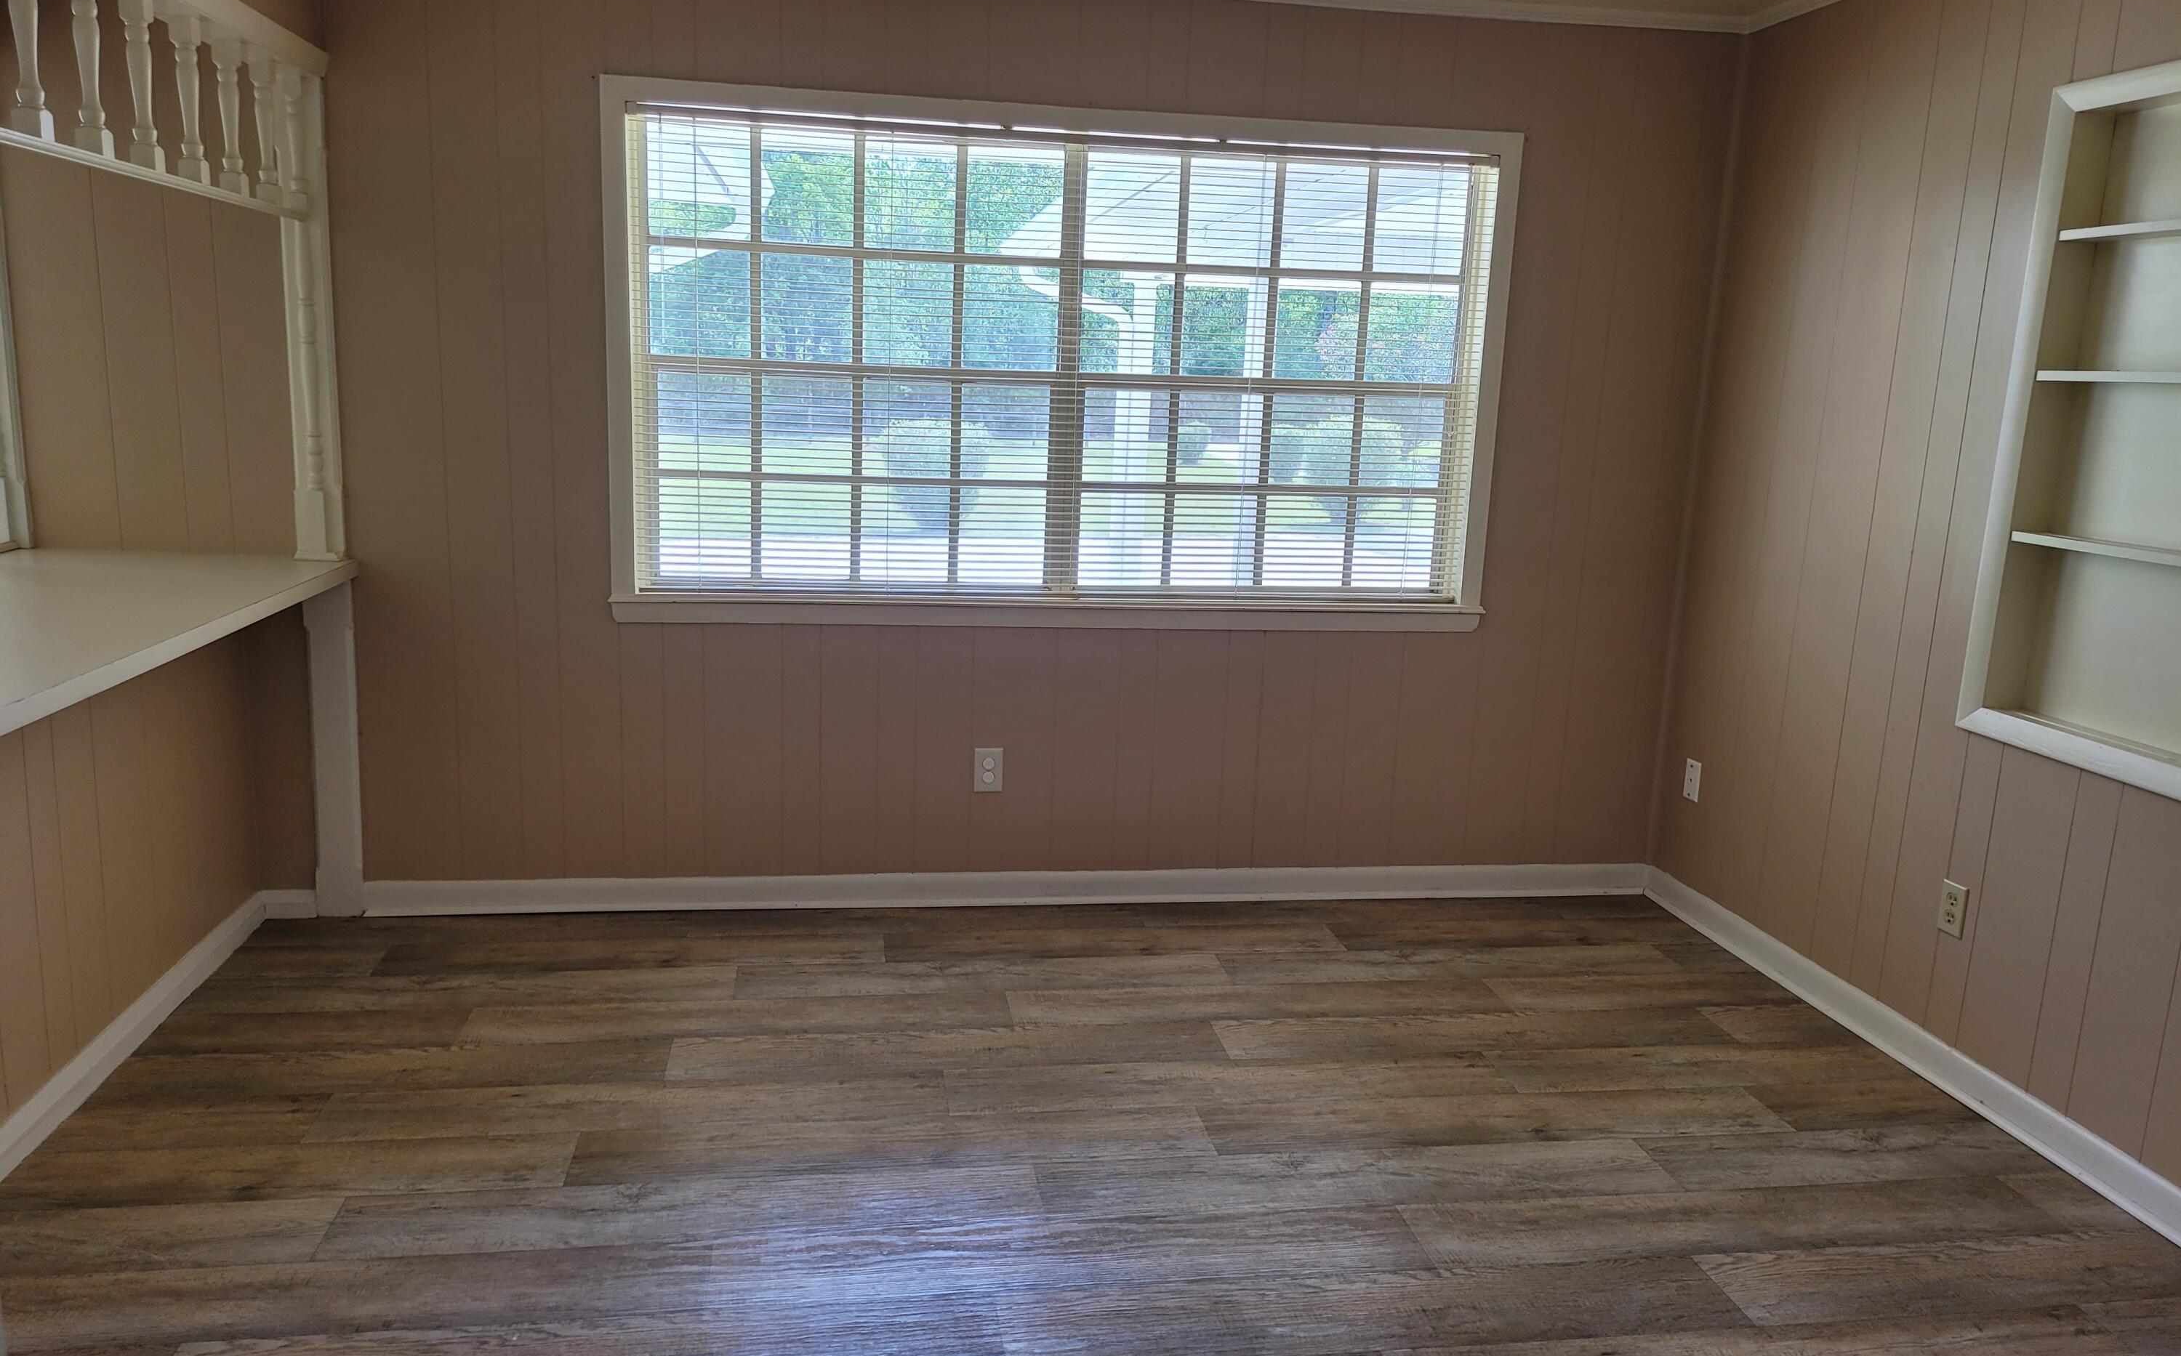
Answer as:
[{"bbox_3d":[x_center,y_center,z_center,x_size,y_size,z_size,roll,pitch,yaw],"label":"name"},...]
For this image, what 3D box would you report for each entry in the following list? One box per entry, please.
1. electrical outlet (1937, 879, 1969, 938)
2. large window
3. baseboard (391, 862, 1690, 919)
[{"bbox_3d":[1.847,0.497,3.504,0.008,0.113,0.071,0,11,-9],"label":"electrical outlet"},{"bbox_3d":[-0.050,-0.801,4.275,2.225,1.204,0.035,0,11,-9],"label":"large window"},{"bbox_3d":[-0.120,0.581,4.503,3.552,0.087,0.020,0,11,-9],"label":"baseboard"}]

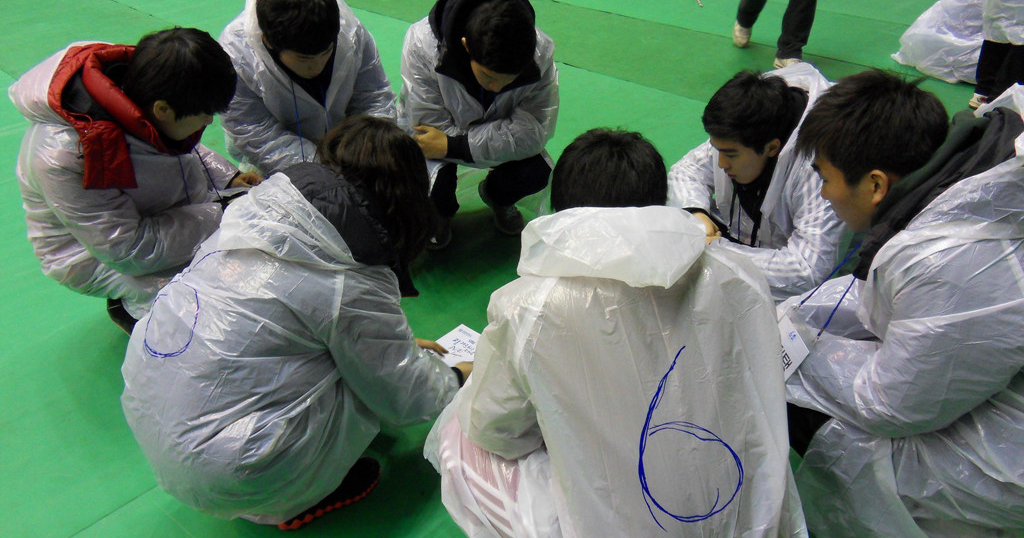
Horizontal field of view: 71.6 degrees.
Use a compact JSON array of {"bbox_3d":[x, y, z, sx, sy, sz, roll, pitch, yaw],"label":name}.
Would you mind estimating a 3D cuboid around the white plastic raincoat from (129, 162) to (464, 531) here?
[{"bbox_3d":[-0.428,0.170,1.488,0.660,0.680,0.530,-27,42,-34],"label":"white plastic raincoat"}]

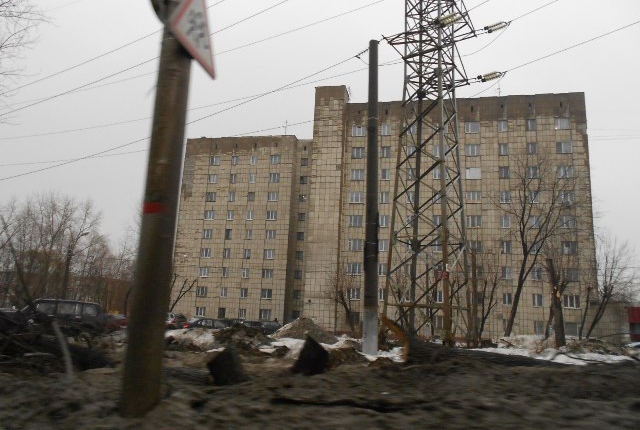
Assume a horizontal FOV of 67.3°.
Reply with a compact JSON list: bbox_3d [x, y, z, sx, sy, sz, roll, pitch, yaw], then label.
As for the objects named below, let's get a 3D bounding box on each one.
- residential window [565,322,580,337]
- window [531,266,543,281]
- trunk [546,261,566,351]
[{"bbox_3d":[26.549,11.959,50.374,1.557,1.371,0.150,0,-11,13],"label":"residential window"},{"bbox_3d":[23.610,6.422,52.230,1.080,1.430,0.200,0,-11,13],"label":"window"},{"bbox_3d":[13.776,5.097,28.000,1.150,5.242,0.850,0,-11,13],"label":"trunk"}]

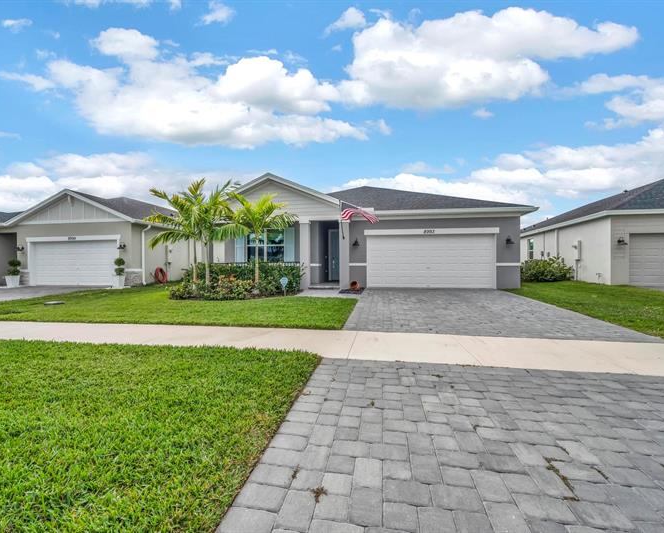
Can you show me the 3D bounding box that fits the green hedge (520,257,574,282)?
[{"bbox_3d":[10.500,0.170,15.600,2.600,1.220,1.350,0,0,10],"label":"green hedge"}]

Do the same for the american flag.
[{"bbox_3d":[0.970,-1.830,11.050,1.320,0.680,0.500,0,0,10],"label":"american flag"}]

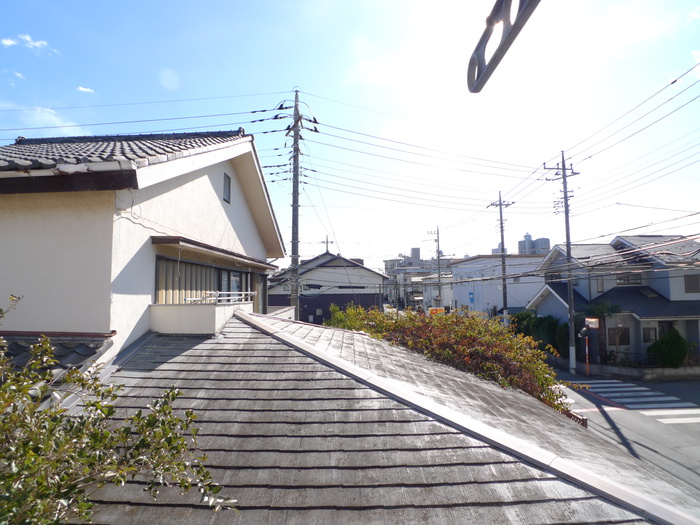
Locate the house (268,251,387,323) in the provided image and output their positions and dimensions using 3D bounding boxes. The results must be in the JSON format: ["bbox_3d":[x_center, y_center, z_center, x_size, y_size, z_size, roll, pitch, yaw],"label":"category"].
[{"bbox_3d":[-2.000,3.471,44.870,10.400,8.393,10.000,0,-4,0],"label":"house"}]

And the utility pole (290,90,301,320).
[{"bbox_3d":[-2.347,-0.721,20.888,0.450,13.702,0.450,0,-4,0],"label":"utility pole"}]

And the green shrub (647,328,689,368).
[{"bbox_3d":[18.588,4.939,28.343,2.150,2.155,2.100,-2,-4,30],"label":"green shrub"}]

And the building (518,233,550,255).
[{"bbox_3d":[268.159,3.897,716.208,43.000,93.136,30.000,-1,-4,20],"label":"building"}]

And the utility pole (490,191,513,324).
[{"bbox_3d":[13.363,0.636,42.346,1.950,13.730,0.450,0,-4,0],"label":"utility pole"}]

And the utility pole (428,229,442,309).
[{"bbox_3d":[11.897,1.994,67.009,1.700,14.164,0.500,0,-4,0],"label":"utility pole"}]

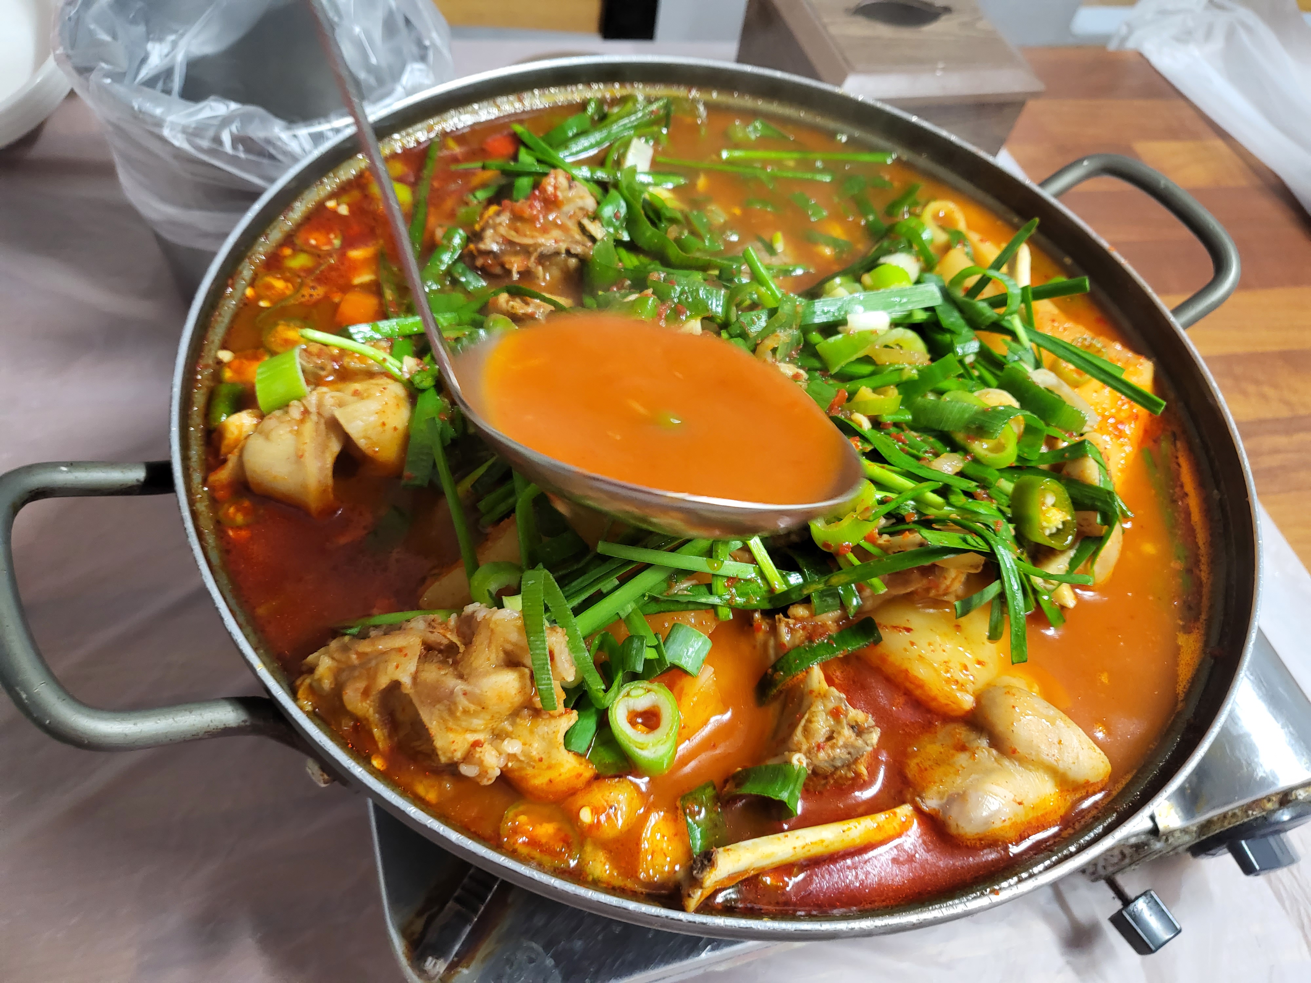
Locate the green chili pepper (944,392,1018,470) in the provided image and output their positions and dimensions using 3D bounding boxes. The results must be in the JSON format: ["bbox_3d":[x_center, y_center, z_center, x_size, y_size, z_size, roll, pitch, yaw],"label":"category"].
[{"bbox_3d":[0.118,-0.023,0.360,0.017,0.012,0.029,-37,77,-29],"label":"green chili pepper"}]

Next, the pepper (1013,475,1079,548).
[{"bbox_3d":[0.114,0.006,0.289,0.018,0.011,0.021,-8,82,-39],"label":"pepper"}]

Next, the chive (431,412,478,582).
[{"bbox_3d":[-0.065,0.001,0.314,0.005,0.004,0.061,-10,60,-17],"label":"chive"}]

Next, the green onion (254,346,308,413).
[{"bbox_3d":[-0.110,-0.033,0.290,0.013,0.014,0.014,-20,59,-3],"label":"green onion"}]

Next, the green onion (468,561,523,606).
[{"bbox_3d":[-0.049,0.029,0.300,0.014,0.009,0.017,1,73,-10],"label":"green onion"}]

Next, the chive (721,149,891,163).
[{"bbox_3d":[0.063,-0.137,0.404,0.075,0.004,0.004,-3,56,-12],"label":"chive"}]

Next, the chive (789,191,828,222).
[{"bbox_3d":[0.060,-0.112,0.388,0.006,0.002,0.016,-33,66,-28],"label":"chive"}]

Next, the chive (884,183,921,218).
[{"bbox_3d":[0.113,-0.131,0.448,0.006,0.004,0.030,36,57,15],"label":"chive"}]

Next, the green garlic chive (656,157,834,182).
[{"bbox_3d":[0.036,-0.129,0.394,0.072,0.003,0.003,3,55,-8],"label":"green garlic chive"}]

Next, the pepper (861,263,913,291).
[{"bbox_3d":[0.093,-0.084,0.401,0.021,0.011,0.014,-3,56,-12],"label":"pepper"}]

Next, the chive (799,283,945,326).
[{"bbox_3d":[0.086,-0.074,0.390,0.064,0.004,0.010,-9,77,-16],"label":"chive"}]

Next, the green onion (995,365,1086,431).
[{"bbox_3d":[0.145,-0.033,0.369,0.033,0.007,0.013,35,71,8],"label":"green onion"}]

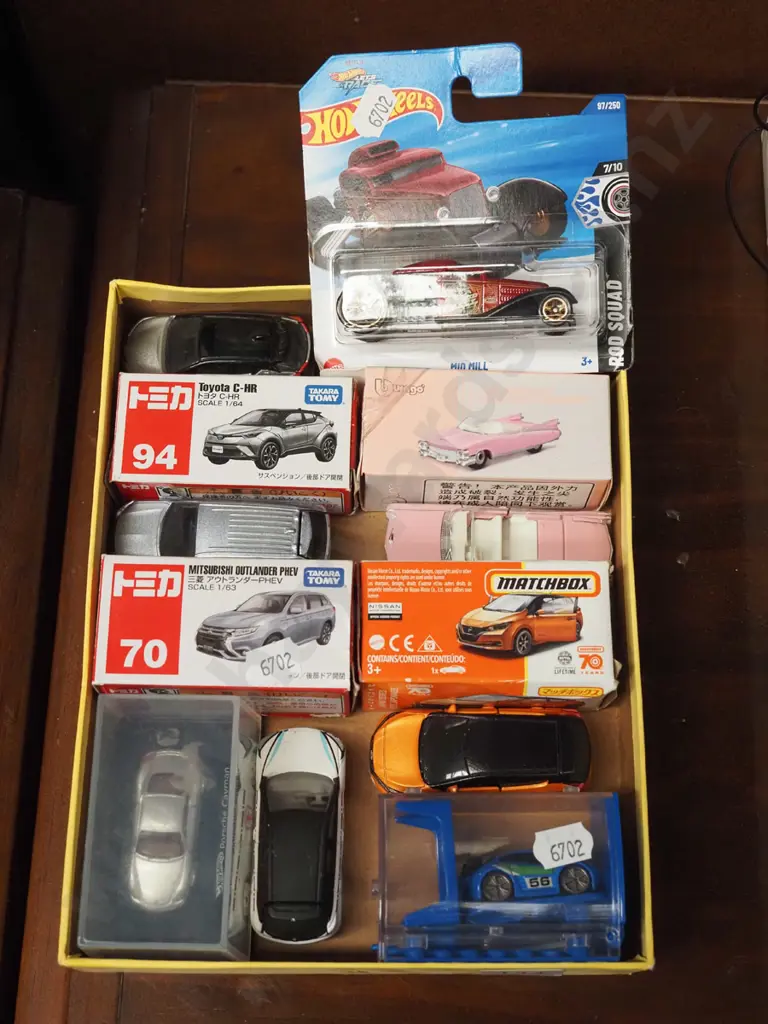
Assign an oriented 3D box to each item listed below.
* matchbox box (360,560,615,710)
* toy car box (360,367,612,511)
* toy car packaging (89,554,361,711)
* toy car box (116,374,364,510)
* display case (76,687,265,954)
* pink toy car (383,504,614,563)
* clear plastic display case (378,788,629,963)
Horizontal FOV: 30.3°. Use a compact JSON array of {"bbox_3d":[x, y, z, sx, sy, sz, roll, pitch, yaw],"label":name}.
[{"bbox_3d":[0.032,0.041,0.461,0.078,0.037,0.039,0,70,0],"label":"matchbox box"},{"bbox_3d":[0.034,-0.023,0.483,0.081,0.033,0.039,2,69,0],"label":"toy car box"},{"bbox_3d":[-0.050,0.040,0.459,0.079,0.033,0.042,2,68,-2],"label":"toy car packaging"},{"bbox_3d":[-0.051,-0.023,0.490,0.079,0.028,0.040,1,72,-1],"label":"toy car box"},{"bbox_3d":[-0.066,0.098,0.438,0.047,0.043,0.077,1,70,0],"label":"display case"},{"bbox_3d":[0.039,0.012,0.480,0.077,0.020,0.028,1,69,-1],"label":"pink toy car"},{"bbox_3d":[0.034,0.114,0.435,0.072,0.037,0.048,0,70,0],"label":"clear plastic display case"}]

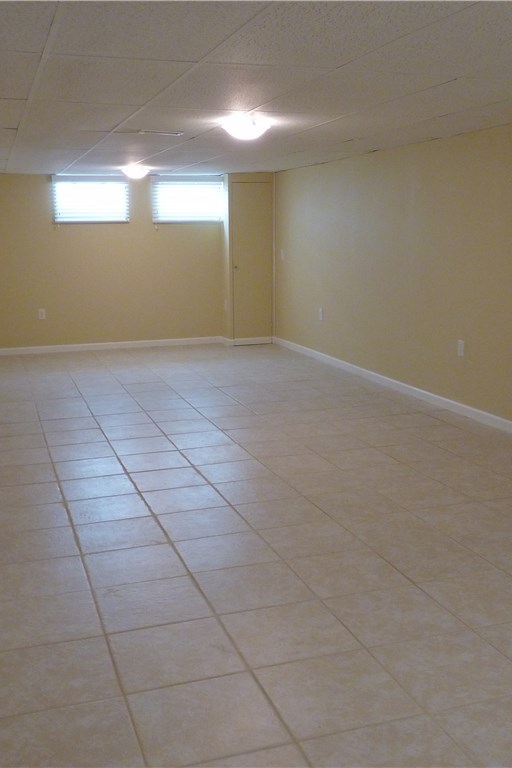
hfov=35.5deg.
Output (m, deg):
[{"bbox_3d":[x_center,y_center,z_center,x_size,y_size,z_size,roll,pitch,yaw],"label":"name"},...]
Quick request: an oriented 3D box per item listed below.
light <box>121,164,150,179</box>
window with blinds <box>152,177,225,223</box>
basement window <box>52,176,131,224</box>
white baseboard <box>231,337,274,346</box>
[{"bbox_3d":[-1.220,-2.157,8.105,0.320,0.130,0.320,-4,11,-18],"label":"light"},{"bbox_3d":[-0.812,-2.246,9.723,0.894,0.555,0.060,-4,11,-18],"label":"window with blinds"},{"bbox_3d":[-1.917,-2.159,9.360,0.886,0.539,0.060,-4,11,-18],"label":"basement window"},{"bbox_3d":[-0.040,-0.527,9.875,0.553,0.088,0.016,-4,11,-18],"label":"white baseboard"}]

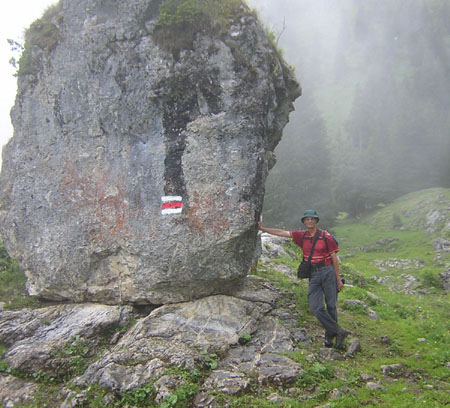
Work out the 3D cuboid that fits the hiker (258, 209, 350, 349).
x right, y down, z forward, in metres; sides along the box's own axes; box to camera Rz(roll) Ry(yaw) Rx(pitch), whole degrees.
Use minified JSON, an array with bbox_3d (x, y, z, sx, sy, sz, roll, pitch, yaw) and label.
[{"bbox_3d":[1.000,0.950,7.880,1.100,1.750,0.520,-1,-3,19],"label":"hiker"}]

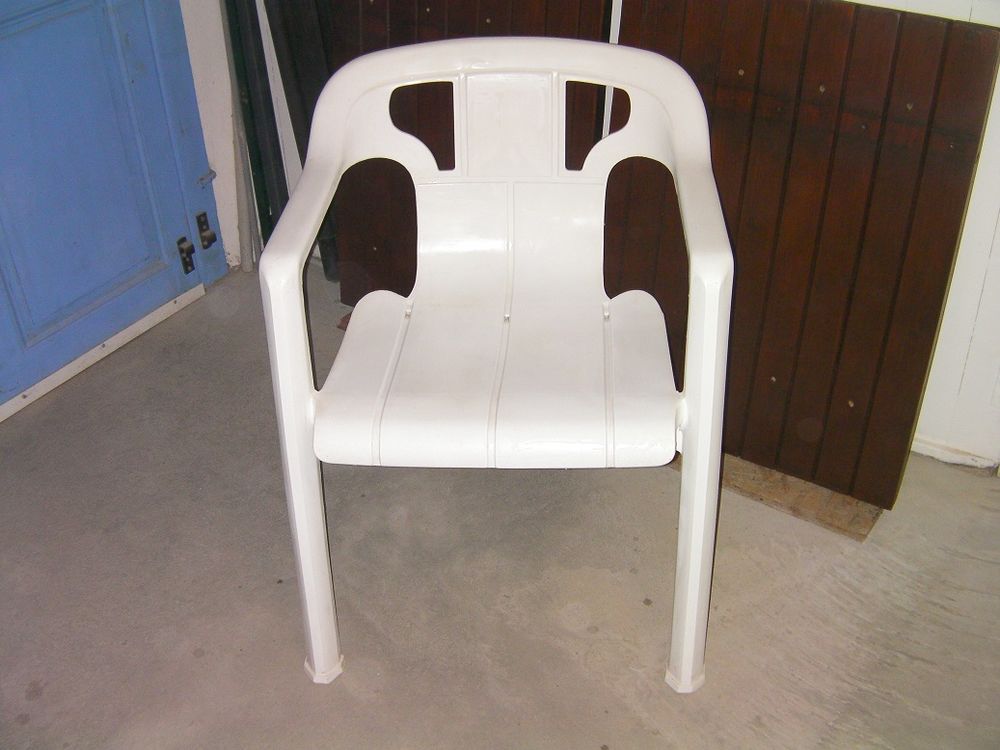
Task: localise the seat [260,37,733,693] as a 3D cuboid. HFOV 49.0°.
[{"bbox_3d":[0.011,-0.032,1.575,0.567,0.775,0.565,0,32,4],"label":"seat"}]

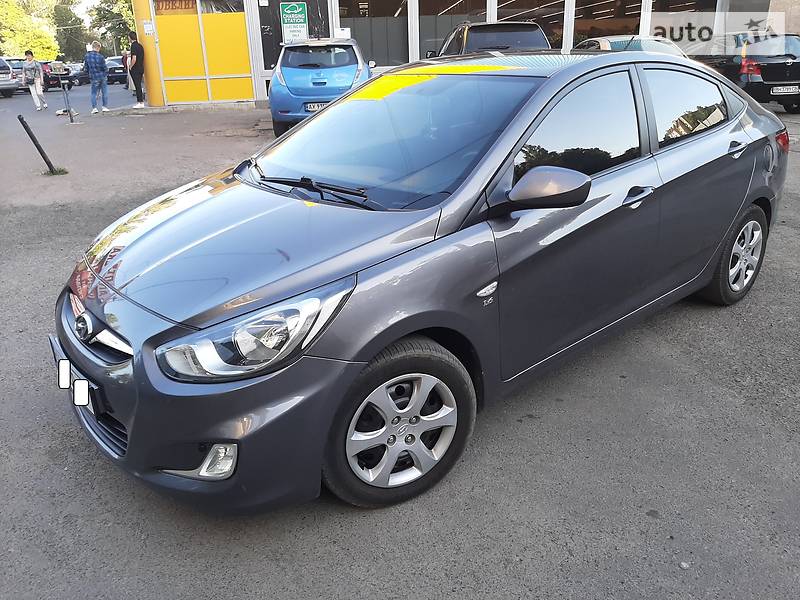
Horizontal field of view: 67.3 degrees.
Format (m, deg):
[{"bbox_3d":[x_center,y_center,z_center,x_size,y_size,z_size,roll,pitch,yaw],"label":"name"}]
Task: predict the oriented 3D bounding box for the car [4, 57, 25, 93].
[{"bbox_3d":[-18.618,-10.343,27.634,1.750,1.500,4.300,-22,30,-40],"label":"car"}]

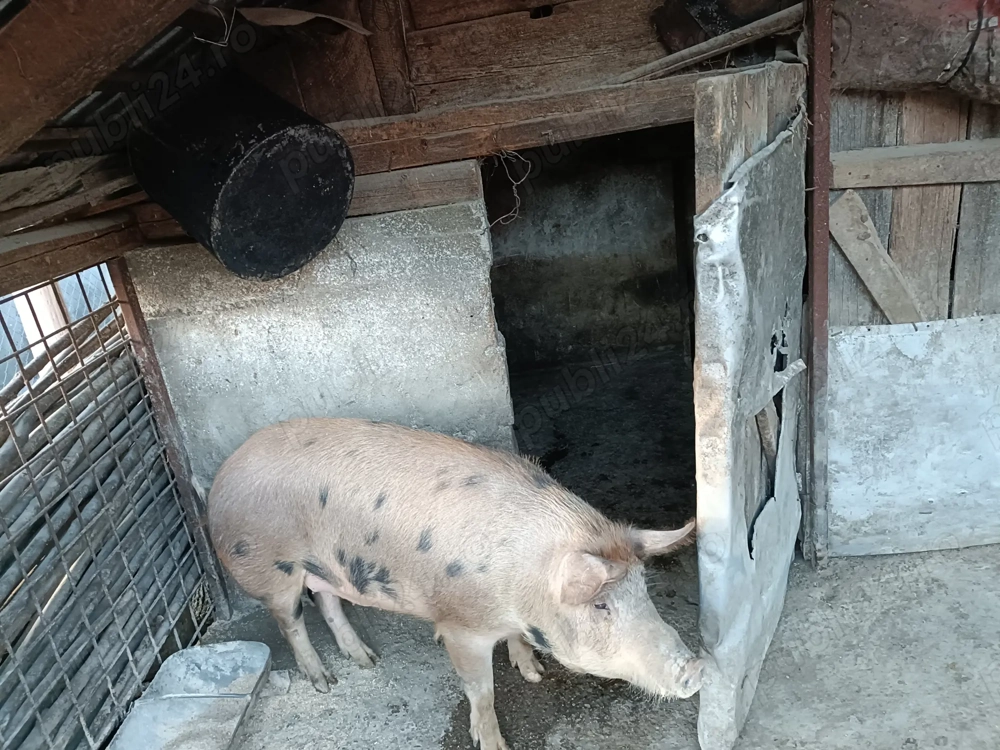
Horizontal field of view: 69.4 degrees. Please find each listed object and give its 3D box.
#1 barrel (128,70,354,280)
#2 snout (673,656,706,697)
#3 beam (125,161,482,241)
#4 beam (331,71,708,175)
[{"bbox_3d":[-0.552,-0.442,1.581,0.303,0.354,0.354,39,19,23],"label":"barrel"},{"bbox_3d":[0.374,0.597,1.425,0.077,0.070,0.040,-24,38,-37],"label":"snout"},{"bbox_3d":[-0.513,-0.467,1.942,0.950,0.107,0.118,-7,20,2],"label":"beam"},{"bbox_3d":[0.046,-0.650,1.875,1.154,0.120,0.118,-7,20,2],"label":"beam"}]

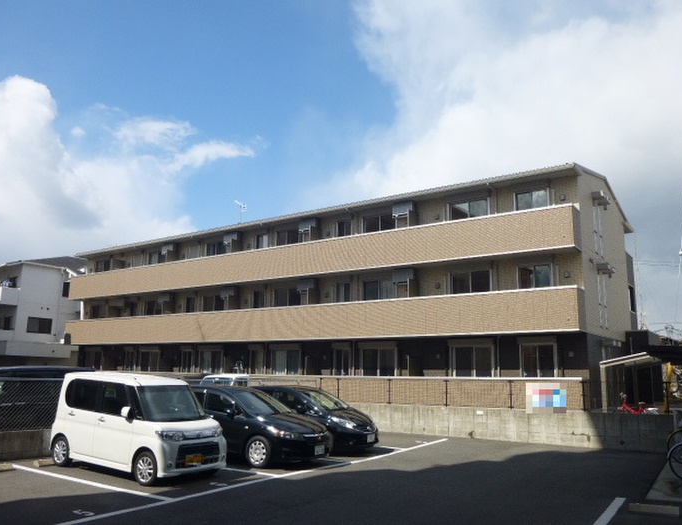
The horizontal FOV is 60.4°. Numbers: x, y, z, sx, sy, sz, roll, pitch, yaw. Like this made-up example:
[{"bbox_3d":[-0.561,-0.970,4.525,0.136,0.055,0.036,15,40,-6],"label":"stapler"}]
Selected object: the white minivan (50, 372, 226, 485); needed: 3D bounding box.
[{"bbox_3d":[-3.650,2.905,10.722,3.400,1.750,1.490,-7,-12,35],"label":"white minivan"}]

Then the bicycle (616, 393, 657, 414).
[{"bbox_3d":[10.245,5.055,20.252,1.550,1.050,0.560,-5,-11,30],"label":"bicycle"}]

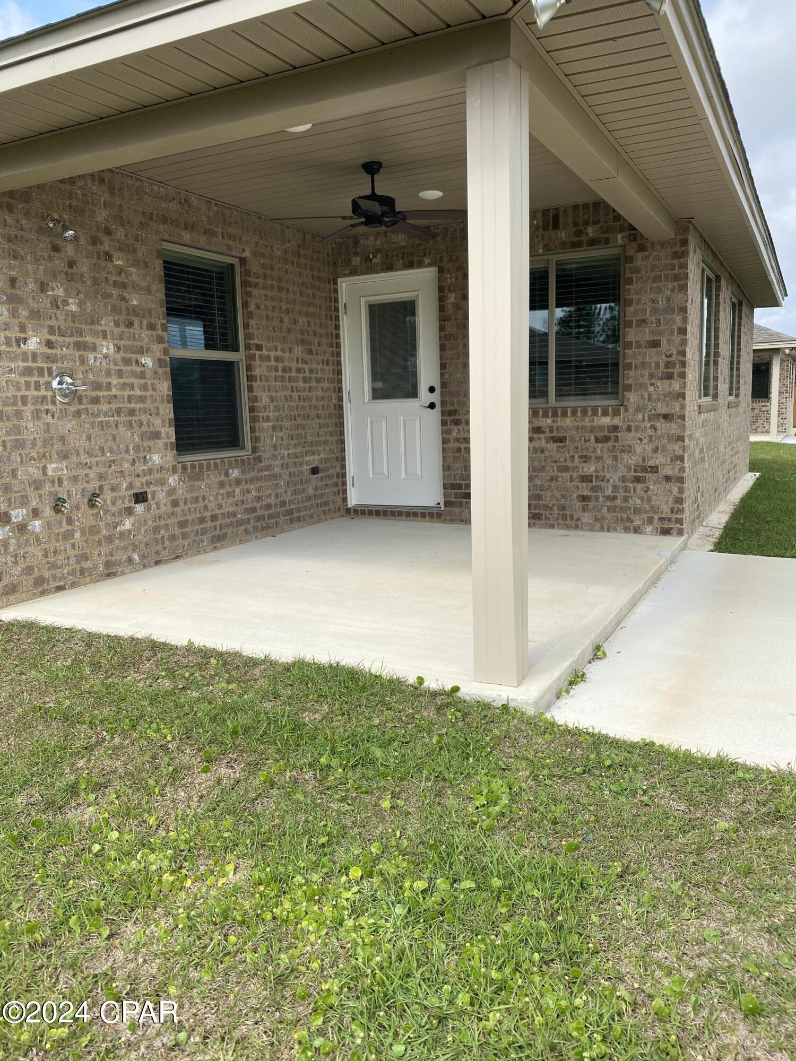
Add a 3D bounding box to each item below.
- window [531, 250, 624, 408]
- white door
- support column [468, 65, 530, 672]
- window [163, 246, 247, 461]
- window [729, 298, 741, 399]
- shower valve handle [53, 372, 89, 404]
[{"bbox_3d":[1.228,-1.600,6.447,1.200,1.200,0.100,3,10,27],"label":"window"},{"bbox_3d":[-0.056,-1.237,7.197,0.990,2.090,0.100,3,10,27],"label":"white door"},{"bbox_3d":[0.380,-0.510,2.918,0.165,2.190,0.165,3,10,27],"label":"support column"},{"bbox_3d":[-1.415,-1.288,5.881,0.100,1.510,0.900,3,10,27],"label":"window"},{"bbox_3d":[3.868,-2.128,9.322,0.100,1.190,1.380,3,10,27],"label":"window"},{"bbox_3d":[-1.927,-0.839,4.690,0.090,0.180,0.200,3,10,27],"label":"shower valve handle"}]

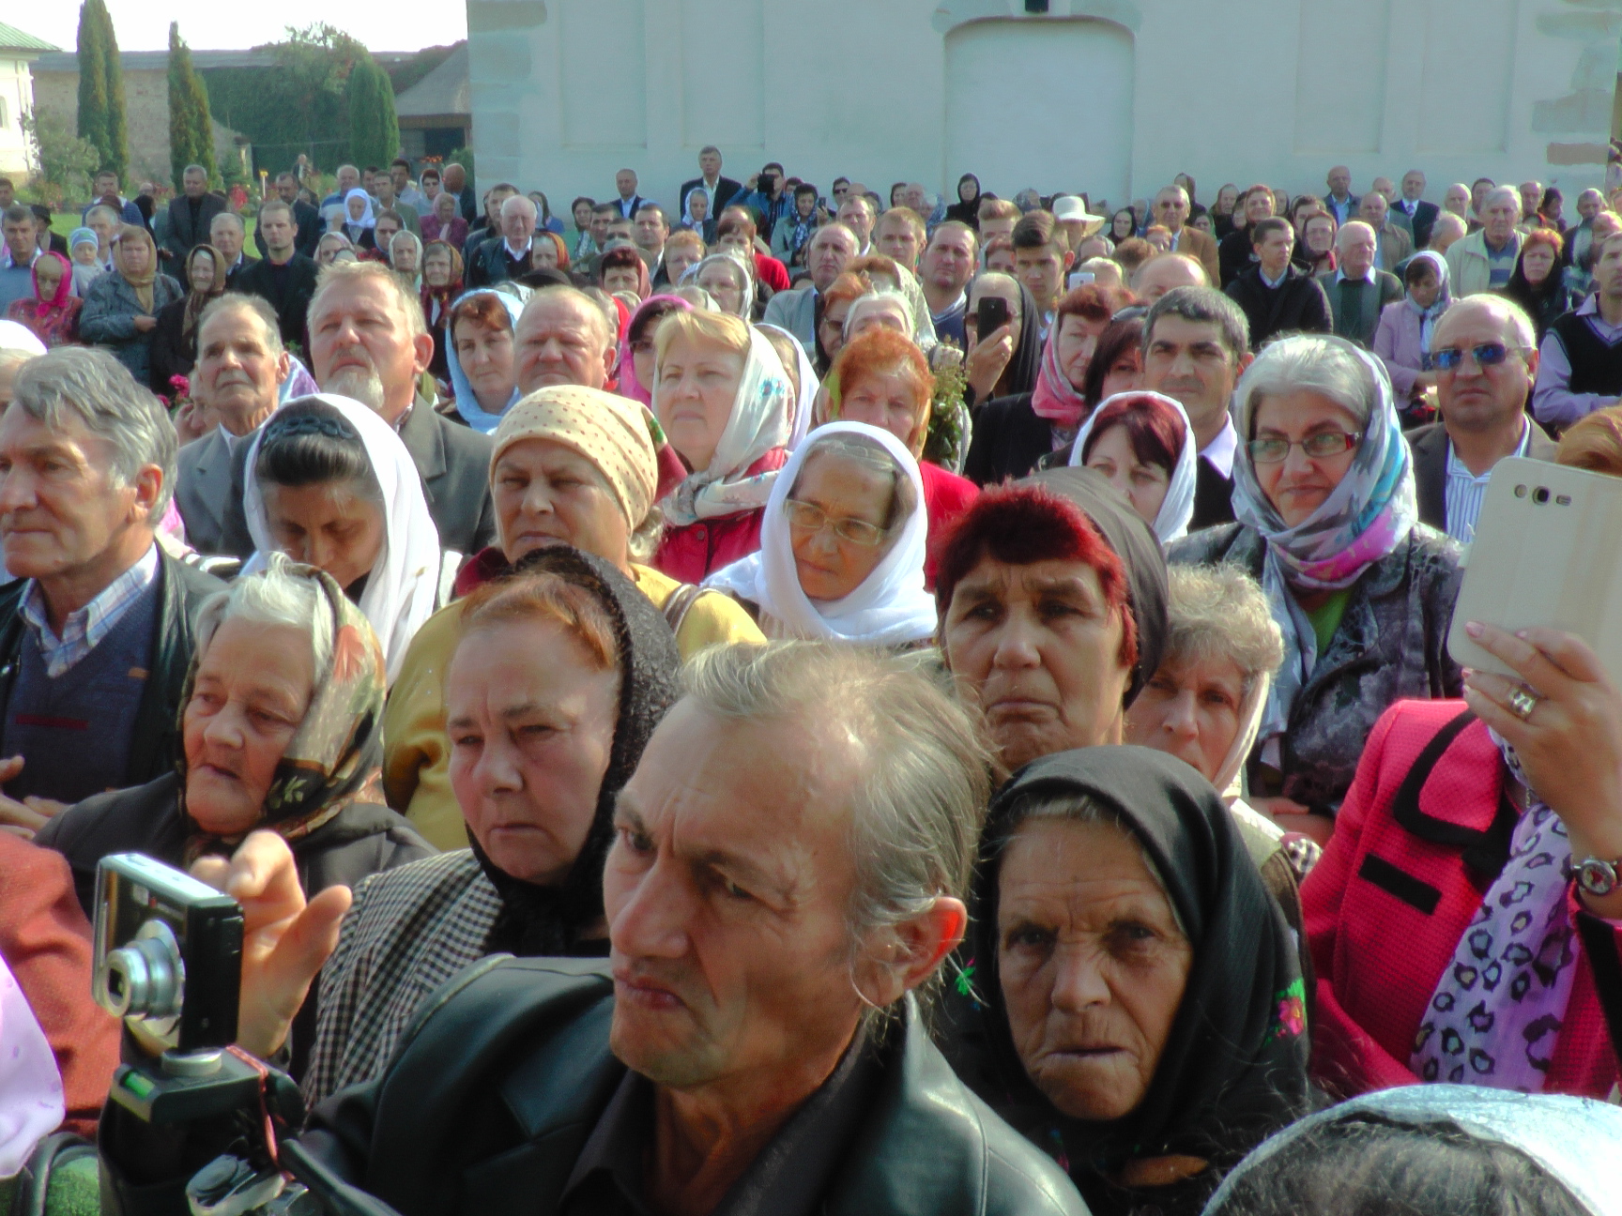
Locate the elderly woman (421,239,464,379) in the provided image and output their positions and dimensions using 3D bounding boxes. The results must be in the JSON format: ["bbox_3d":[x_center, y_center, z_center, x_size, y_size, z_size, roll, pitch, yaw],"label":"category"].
[{"bbox_3d":[-1.839,-1.091,8.795,0.450,1.520,0.320,1,15,5],"label":"elderly woman"}]

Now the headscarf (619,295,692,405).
[{"bbox_3d":[-0.350,-0.593,4.150,0.240,0.330,0.260,2,15,8],"label":"headscarf"}]

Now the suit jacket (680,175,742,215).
[{"bbox_3d":[-0.763,-2.952,13.397,0.540,0.760,0.300,1,15,3],"label":"suit jacket"}]

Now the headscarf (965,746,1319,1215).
[{"bbox_3d":[0.217,0.257,1.140,0.250,0.340,0.270,5,16,19],"label":"headscarf"}]

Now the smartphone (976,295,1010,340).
[{"bbox_3d":[0.426,-0.664,4.050,0.068,0.135,0.011,1,15,-7],"label":"smartphone"}]

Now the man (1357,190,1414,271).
[{"bbox_3d":[3.566,-1.827,11.218,0.520,1.700,0.320,7,16,23],"label":"man"}]

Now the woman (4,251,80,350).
[{"bbox_3d":[-3.605,-0.962,8.392,0.480,1.500,0.320,-3,15,-10],"label":"woman"}]

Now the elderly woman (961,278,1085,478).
[{"bbox_3d":[0.478,-0.087,4.553,0.480,1.550,0.380,3,15,10],"label":"elderly woman"}]

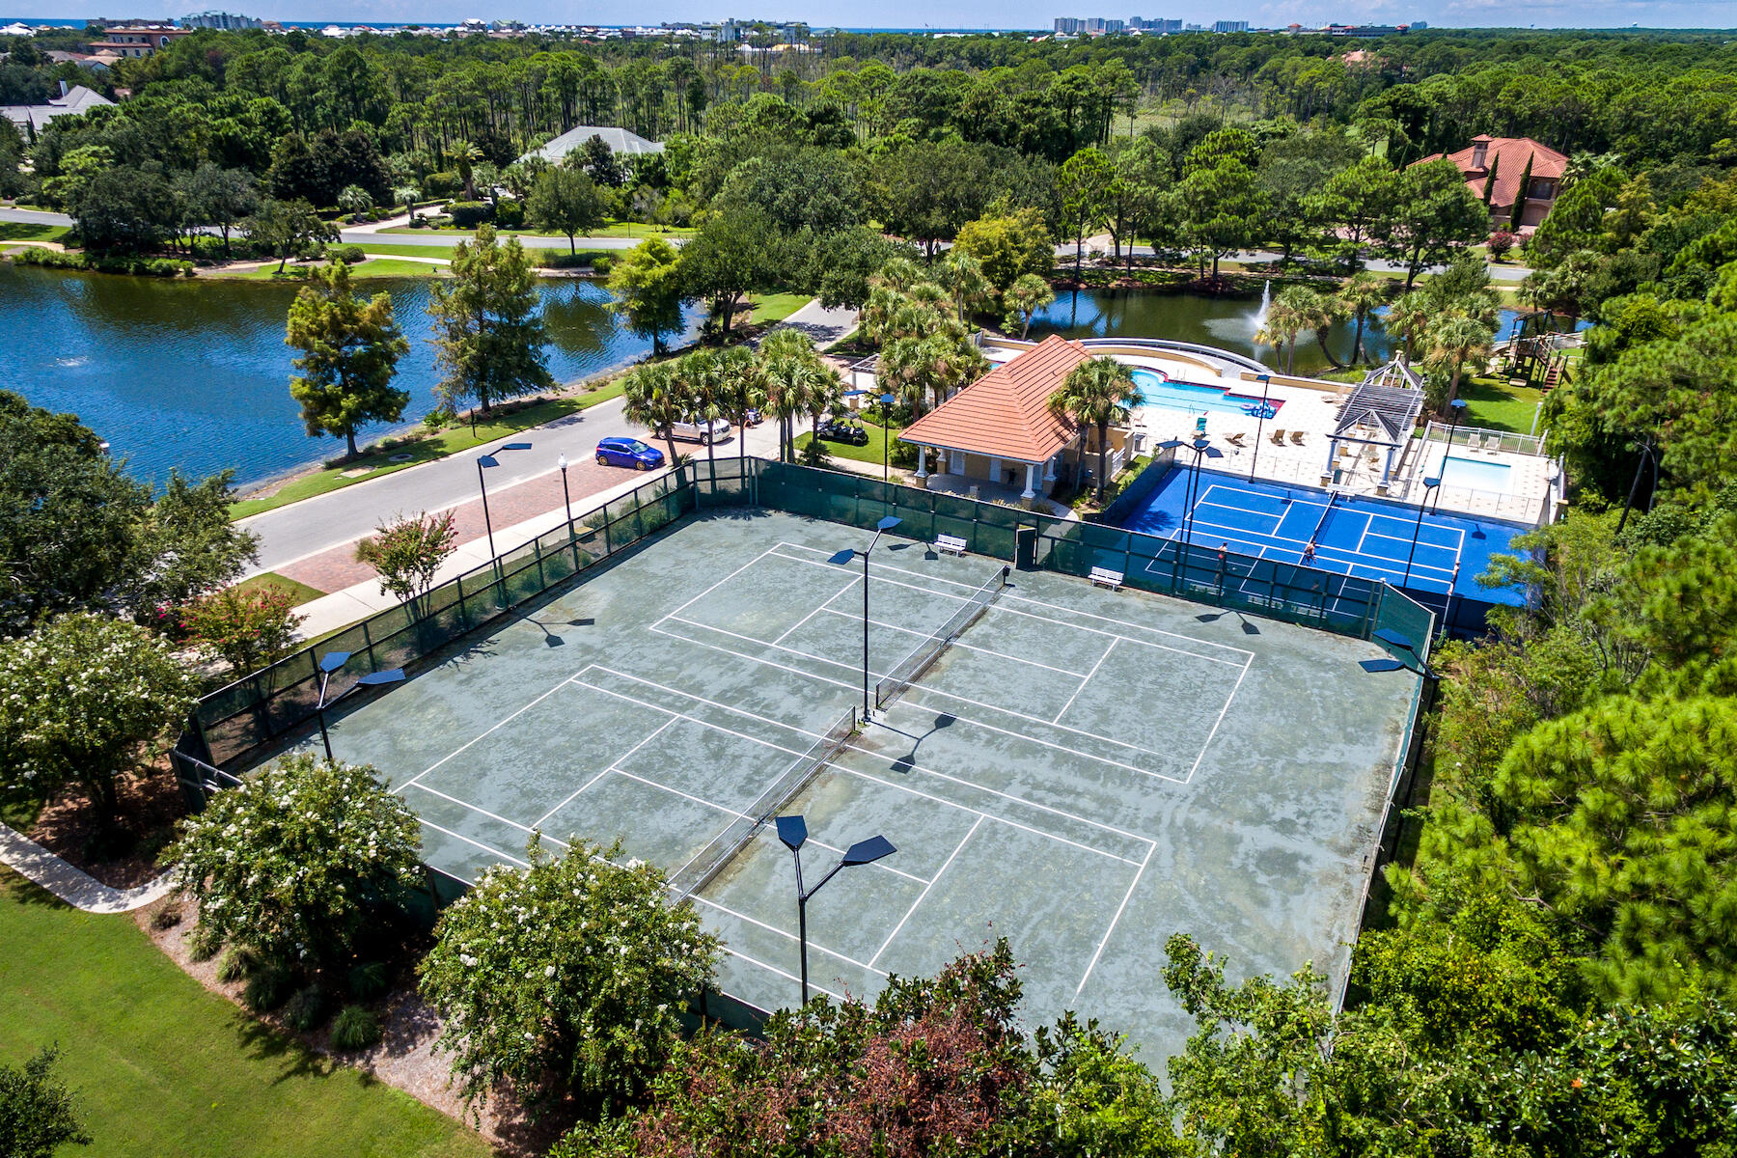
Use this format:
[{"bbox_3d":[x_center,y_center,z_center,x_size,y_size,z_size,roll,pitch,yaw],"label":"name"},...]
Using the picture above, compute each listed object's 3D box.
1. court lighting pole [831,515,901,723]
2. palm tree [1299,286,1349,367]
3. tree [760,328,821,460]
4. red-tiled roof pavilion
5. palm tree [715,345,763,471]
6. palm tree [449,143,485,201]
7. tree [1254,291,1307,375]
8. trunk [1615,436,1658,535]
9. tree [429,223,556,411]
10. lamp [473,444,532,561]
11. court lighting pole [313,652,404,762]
[{"bbox_3d":[-0.081,2.236,38.601,1.300,8.594,4.200,16,33,25],"label":"court lighting pole"},{"bbox_3d":[38.652,-21.196,81.670,4.300,6.686,4.300,14,32,22],"label":"palm tree"},{"bbox_3d":[-4.780,-10.900,58.610,3.900,8.410,3.900,-1,30,-4],"label":"tree"},{"bbox_3d":[10.038,-10.915,60.140,8.556,6.898,17.547,16,31,27],"label":"red-tiled roof pavilion"},{"bbox_3d":[-7.776,-9.621,58.506,3.600,9.181,3.600,-4,30,-7],"label":"palm tree"},{"bbox_3d":[-61.048,-61.252,145.657,5.000,8.800,5.000,-9,28,-19],"label":"palm tree"},{"bbox_3d":[33.024,-19.101,75.324,3.800,6.800,3.800,11,28,21],"label":"tree"},{"bbox_3d":[38.012,-3.753,48.487,0.680,7.002,0.702,18,31,29],"label":"trunk"},{"bbox_3d":[-26.995,-18.222,68.917,8.600,13.460,8.300,-11,32,-19],"label":"tree"},{"bbox_3d":[-16.253,-2.007,43.450,2.317,7.870,3.200,12,29,21],"label":"lamp"},{"bbox_3d":[-15.059,6.396,29.417,2.900,7.300,2.200,16,30,29],"label":"court lighting pole"}]

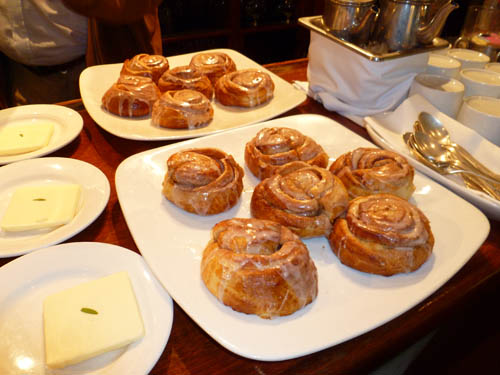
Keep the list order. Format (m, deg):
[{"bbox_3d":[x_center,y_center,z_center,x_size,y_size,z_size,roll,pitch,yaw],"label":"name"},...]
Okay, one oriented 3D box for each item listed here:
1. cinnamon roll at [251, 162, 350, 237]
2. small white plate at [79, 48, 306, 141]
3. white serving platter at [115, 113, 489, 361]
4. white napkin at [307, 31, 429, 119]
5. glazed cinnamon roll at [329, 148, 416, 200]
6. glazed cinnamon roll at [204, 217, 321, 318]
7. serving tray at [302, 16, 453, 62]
[{"bbox_3d":[0.056,0.011,0.453,0.108,0.051,0.108,2,35,-1],"label":"cinnamon roll"},{"bbox_3d":[-0.114,-0.177,0.744,0.357,0.027,0.357,-18,40,-26],"label":"small white plate"},{"bbox_3d":[0.051,0.017,0.485,0.361,0.027,0.361,-19,41,-28],"label":"white serving platter"},{"bbox_3d":[0.215,-0.219,0.749,0.140,0.105,0.212,-13,38,-21],"label":"white napkin"},{"bbox_3d":[0.149,-0.012,0.494,0.101,0.050,0.101,3,35,0],"label":"glazed cinnamon roll"},{"bbox_3d":[0.009,0.070,0.370,0.105,0.050,0.105,2,35,-1],"label":"glazed cinnamon roll"},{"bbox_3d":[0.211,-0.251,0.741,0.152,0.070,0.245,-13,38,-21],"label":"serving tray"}]

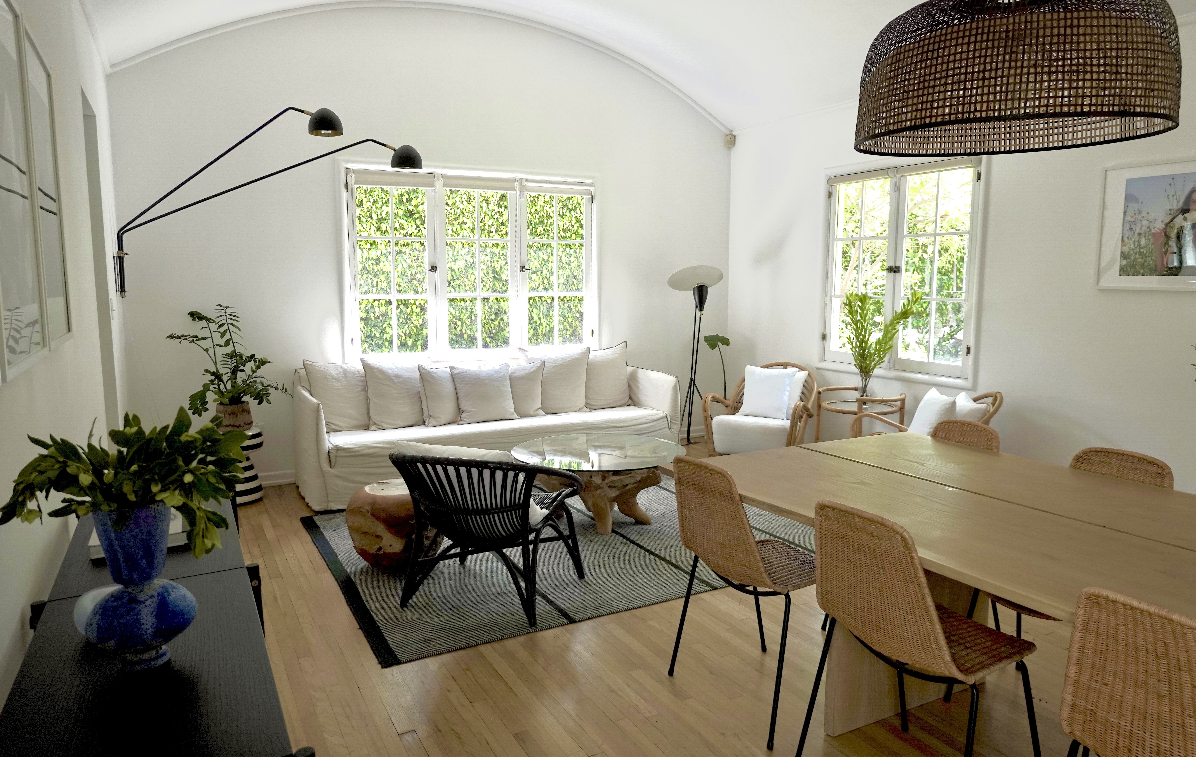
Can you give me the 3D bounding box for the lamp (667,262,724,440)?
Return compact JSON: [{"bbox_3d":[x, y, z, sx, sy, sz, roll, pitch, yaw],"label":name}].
[{"bbox_3d":[0.824,-0.184,6.573,0.470,1.460,0.430,0,7,0],"label":"lamp"}]

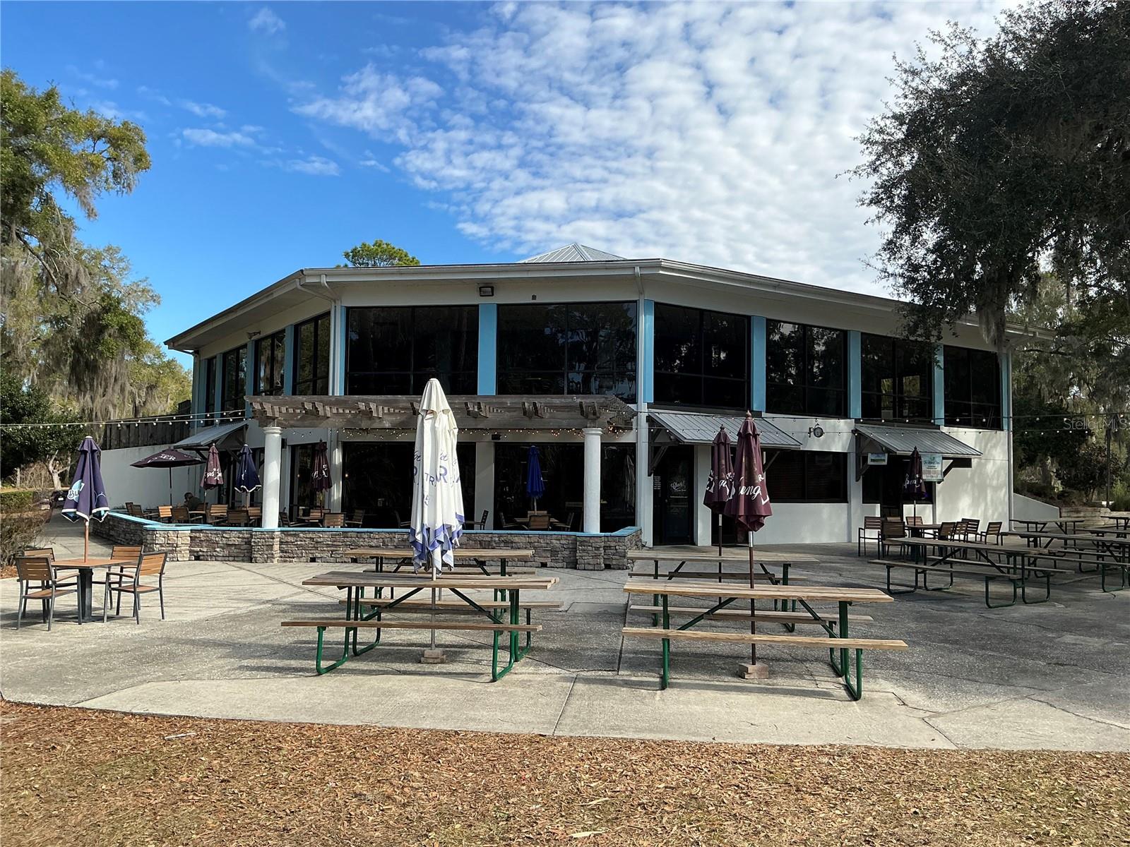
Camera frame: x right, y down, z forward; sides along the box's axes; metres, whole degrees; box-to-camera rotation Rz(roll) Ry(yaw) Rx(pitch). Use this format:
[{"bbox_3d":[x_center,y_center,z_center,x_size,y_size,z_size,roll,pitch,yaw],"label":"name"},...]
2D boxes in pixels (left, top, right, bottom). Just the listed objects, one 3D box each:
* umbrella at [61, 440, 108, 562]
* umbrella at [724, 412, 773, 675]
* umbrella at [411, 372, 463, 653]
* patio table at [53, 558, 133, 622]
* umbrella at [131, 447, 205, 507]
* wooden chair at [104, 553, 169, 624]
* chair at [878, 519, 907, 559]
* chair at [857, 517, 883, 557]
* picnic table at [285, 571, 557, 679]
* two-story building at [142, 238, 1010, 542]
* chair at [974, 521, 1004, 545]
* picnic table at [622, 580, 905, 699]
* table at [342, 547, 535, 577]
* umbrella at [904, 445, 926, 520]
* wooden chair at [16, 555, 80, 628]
[{"bbox_3d":[-6.149,1.309,11.741,0.560,2.290,0.560,1,-3,0],"label":"umbrella"},{"bbox_3d":[1.756,1.147,8.700,0.460,2.530,0.450,1,-3,0],"label":"umbrella"},{"bbox_3d":[-1.293,0.954,9.230,0.550,2.810,0.530,1,-3,0],"label":"umbrella"},{"bbox_3d":[-6.024,2.108,11.494,0.840,0.730,0.840,0,-3,14],"label":"patio table"},{"bbox_3d":[-10.788,1.883,24.926,2.150,2.530,2.150,1,-3,0],"label":"umbrella"},{"bbox_3d":[-5.396,2.062,11.533,0.550,0.840,0.540,0,-3,11],"label":"wooden chair"},{"bbox_3d":[7.576,2.688,21.085,0.550,0.860,0.560,0,-3,17],"label":"chair"},{"bbox_3d":[6.678,2.490,19.899,0.530,0.860,0.560,-2,-4,40],"label":"chair"},{"bbox_3d":[-1.277,1.892,8.792,2.338,0.788,1.586,0,-3,8],"label":"picnic table"},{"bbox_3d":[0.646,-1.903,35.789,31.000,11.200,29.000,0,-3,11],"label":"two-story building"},{"bbox_3d":[8.809,2.473,19.000,0.530,0.860,0.560,3,-4,-37],"label":"chair"},{"bbox_3d":[1.803,1.999,8.701,2.430,0.800,1.610,0,-3,7],"label":"picnic table"},{"bbox_3d":[-1.583,2.048,11.737,2.338,0.788,1.586,1,-3,3],"label":"table"},{"bbox_3d":[7.485,1.707,19.542,0.470,2.420,0.470,1,-3,0],"label":"umbrella"},{"bbox_3d":[-6.213,2.023,11.004,0.540,0.840,0.550,0,-3,15],"label":"wooden chair"}]

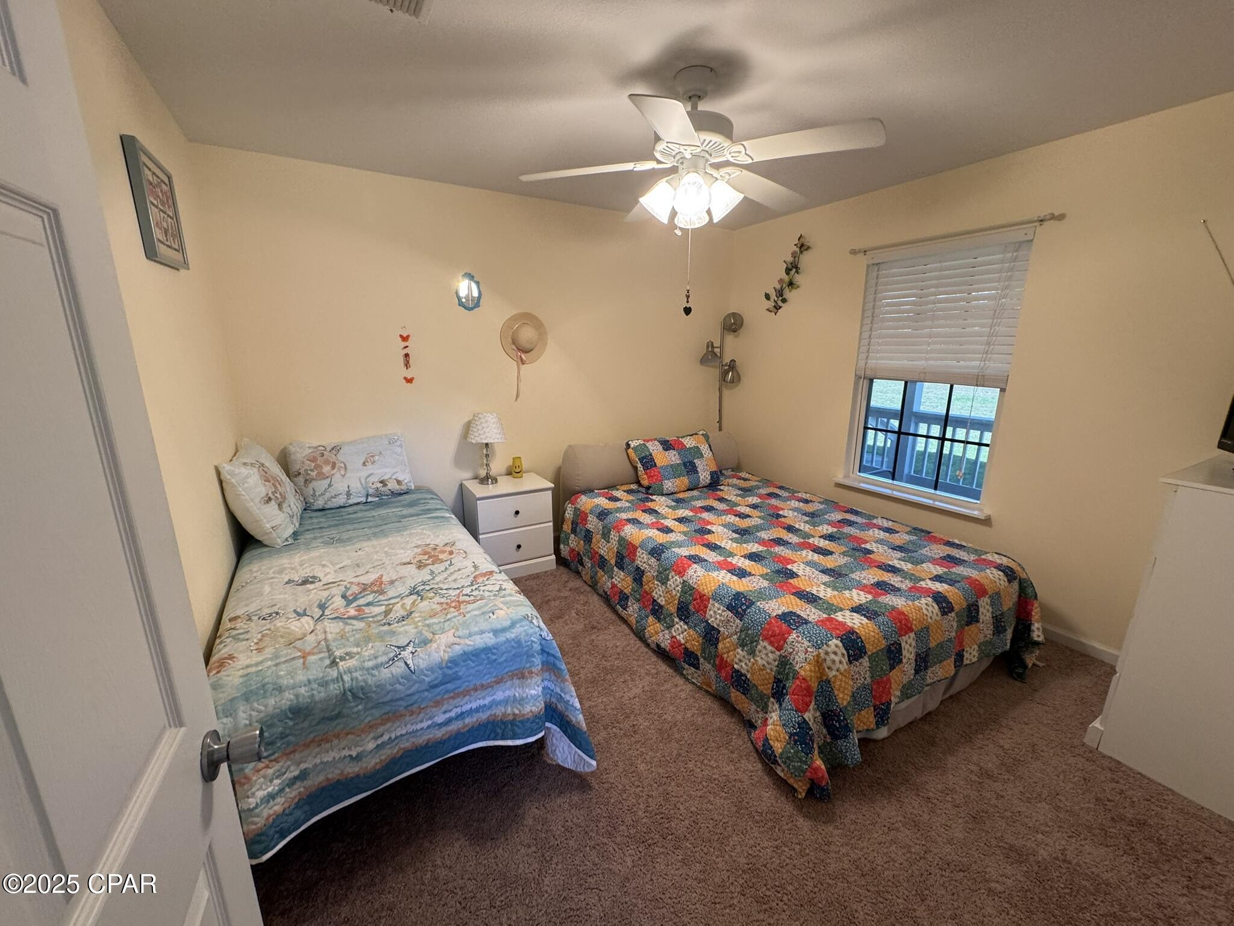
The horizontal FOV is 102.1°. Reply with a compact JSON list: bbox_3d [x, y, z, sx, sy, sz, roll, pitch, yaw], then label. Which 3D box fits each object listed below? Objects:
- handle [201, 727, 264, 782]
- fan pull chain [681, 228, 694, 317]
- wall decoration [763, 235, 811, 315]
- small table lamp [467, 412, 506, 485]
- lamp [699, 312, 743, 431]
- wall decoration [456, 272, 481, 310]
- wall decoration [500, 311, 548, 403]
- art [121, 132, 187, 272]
[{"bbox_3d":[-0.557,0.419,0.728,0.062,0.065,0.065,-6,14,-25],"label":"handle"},{"bbox_3d":[0.283,-0.748,1.962,0.033,0.335,0.014,2,13,7],"label":"fan pull chain"},{"bbox_3d":[1.266,-1.418,3.796,0.050,0.555,0.430,-7,15,-29],"label":"wall decoration"},{"bbox_3d":[-0.863,-0.095,3.328,0.248,0.467,0.248,-7,15,-29],"label":"small table lamp"},{"bbox_3d":[0.870,-0.392,4.343,0.370,1.760,0.280,3,13,12],"label":"lamp"},{"bbox_3d":[-0.961,-1.113,3.252,0.167,0.237,0.018,-7,15,-29],"label":"wall decoration"},{"bbox_3d":[-0.623,-0.736,3.489,0.355,0.610,0.110,-7,15,-29],"label":"wall decoration"},{"bbox_3d":[-1.591,-0.871,1.738,0.030,0.347,0.430,-7,15,-29],"label":"art"}]

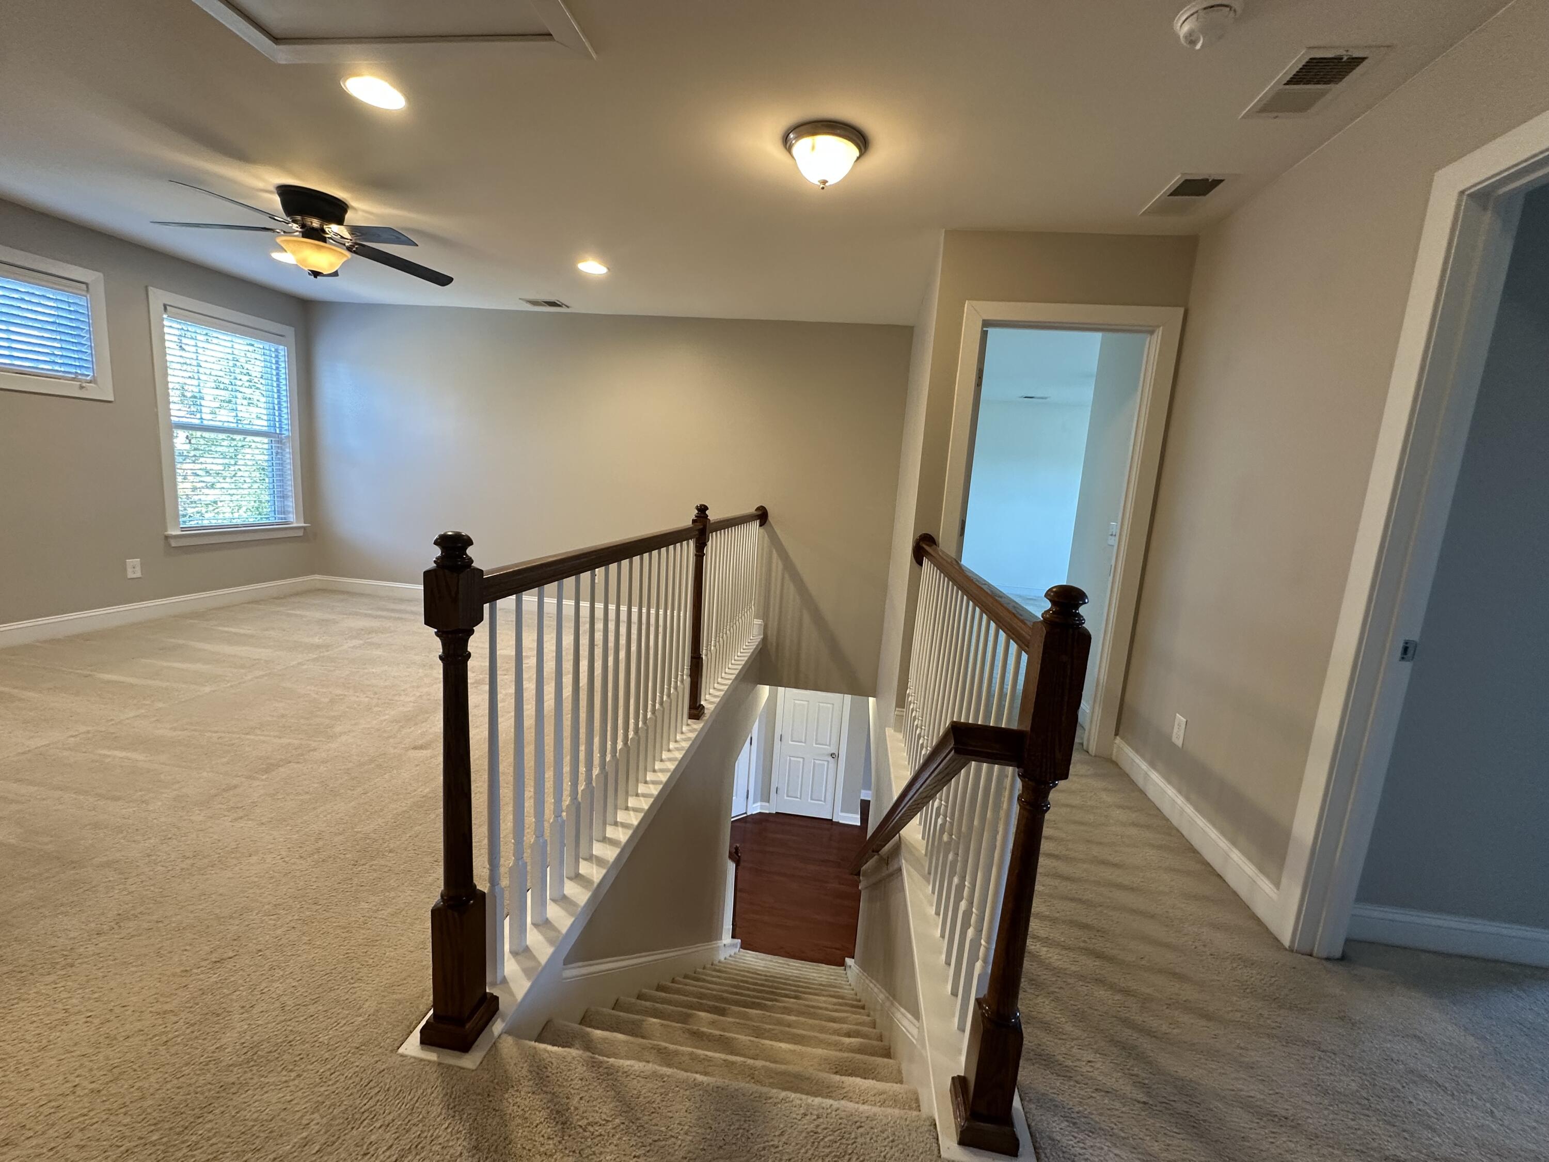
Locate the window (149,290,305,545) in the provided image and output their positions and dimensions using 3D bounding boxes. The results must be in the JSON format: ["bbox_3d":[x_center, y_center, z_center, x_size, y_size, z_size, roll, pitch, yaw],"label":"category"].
[{"bbox_3d":[-4.087,-1.151,4.745,0.104,1.690,1.110,5,9,7],"label":"window"}]

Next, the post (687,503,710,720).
[{"bbox_3d":[-0.381,0.159,3.143,0.100,1.082,0.100,5,9,7],"label":"post"}]

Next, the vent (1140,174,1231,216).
[{"bbox_3d":[1.595,-1.489,2.437,0.195,0.022,0.348,5,9,7],"label":"vent"}]

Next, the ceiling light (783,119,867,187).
[{"bbox_3d":[0.179,-1.496,2.262,0.307,0.146,0.307,5,9,7],"label":"ceiling light"}]

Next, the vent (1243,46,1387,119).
[{"bbox_3d":[1.504,-1.393,1.772,0.195,0.022,0.327,5,9,7],"label":"vent"}]

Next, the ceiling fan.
[{"bbox_3d":[-2.288,-1.686,3.064,1.299,0.368,1.257,5,9,7],"label":"ceiling fan"}]

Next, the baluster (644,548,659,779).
[{"bbox_3d":[-0.476,0.326,2.500,0.032,0.931,0.032,5,9,7],"label":"baluster"}]

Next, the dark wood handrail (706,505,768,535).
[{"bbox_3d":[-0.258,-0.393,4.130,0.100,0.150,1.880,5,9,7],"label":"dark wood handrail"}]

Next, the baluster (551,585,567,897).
[{"bbox_3d":[-0.584,0.440,1.711,0.032,0.931,0.032,5,9,7],"label":"baluster"}]

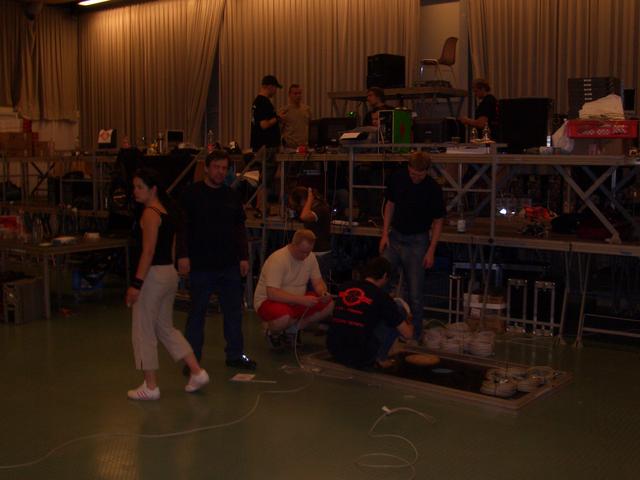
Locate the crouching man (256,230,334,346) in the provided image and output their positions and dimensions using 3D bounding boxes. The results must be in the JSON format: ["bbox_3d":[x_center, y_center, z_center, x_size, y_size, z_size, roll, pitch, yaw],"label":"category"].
[{"bbox_3d":[-0.234,0.449,7.106,0.750,1.040,0.600,5,7,41],"label":"crouching man"}]

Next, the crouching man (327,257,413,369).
[{"bbox_3d":[0.415,0.583,6.606,0.600,0.920,0.720,5,7,40],"label":"crouching man"}]

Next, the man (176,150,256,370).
[{"bbox_3d":[-0.861,0.168,6.215,0.620,1.780,0.380,0,6,-9],"label":"man"}]

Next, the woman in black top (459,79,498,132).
[{"bbox_3d":[2.019,-1.172,9.731,0.500,1.750,0.500,-2,6,-21],"label":"woman in black top"}]

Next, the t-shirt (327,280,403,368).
[{"bbox_3d":[0.364,0.682,6.515,0.550,0.680,0.420,5,7,40],"label":"t-shirt"}]

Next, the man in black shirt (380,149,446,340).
[{"bbox_3d":[0.889,0.087,7.261,0.600,1.770,0.420,2,6,11],"label":"man in black shirt"}]

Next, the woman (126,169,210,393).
[{"bbox_3d":[-1.113,0.307,5.486,0.600,1.640,0.480,0,6,-3],"label":"woman"}]

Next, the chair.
[{"bbox_3d":[1.680,-2.445,10.613,0.520,0.800,0.480,4,6,30],"label":"chair"}]

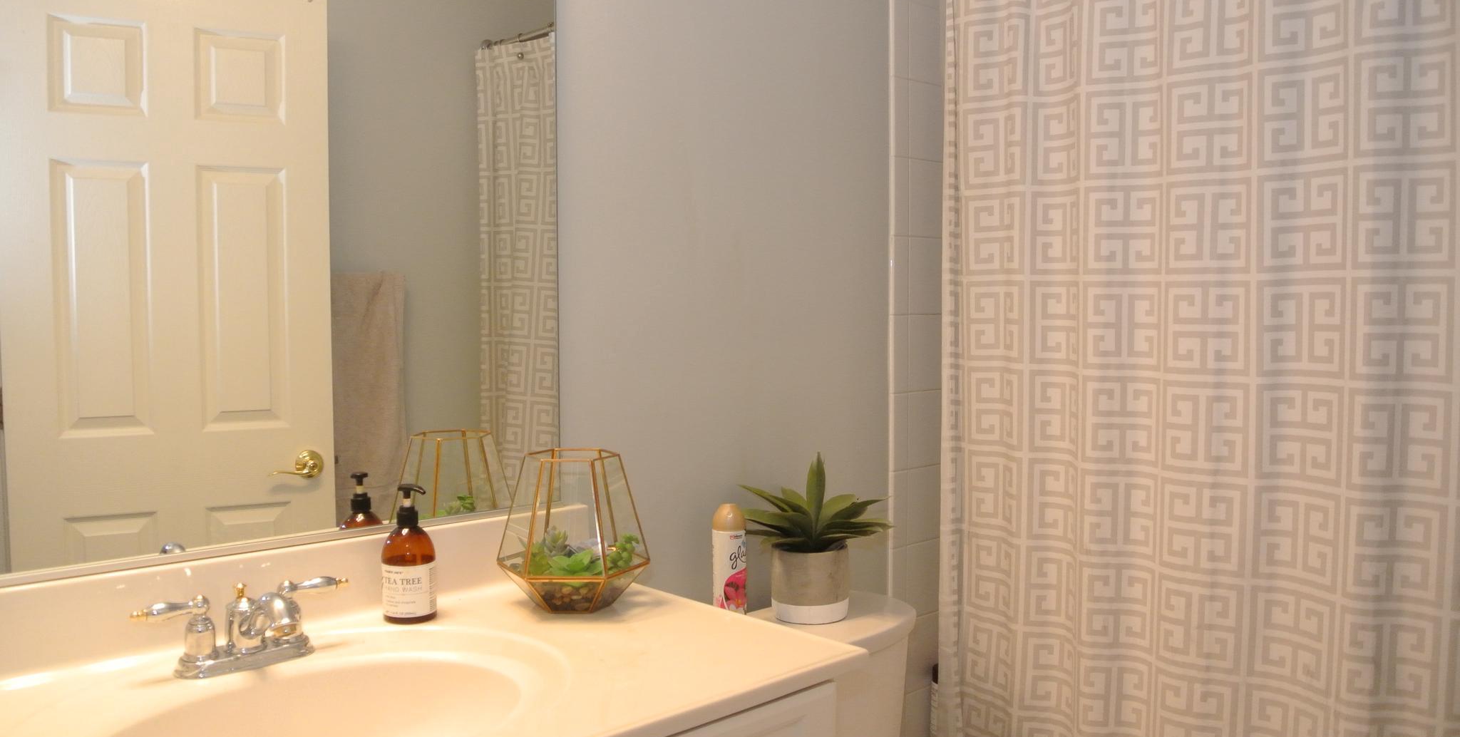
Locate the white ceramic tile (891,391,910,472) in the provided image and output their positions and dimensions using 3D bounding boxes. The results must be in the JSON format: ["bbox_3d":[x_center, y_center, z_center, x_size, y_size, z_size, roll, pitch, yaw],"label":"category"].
[{"bbox_3d":[0.328,0.126,2.150,0.057,0.152,0.010,-3,4,-42],"label":"white ceramic tile"}]

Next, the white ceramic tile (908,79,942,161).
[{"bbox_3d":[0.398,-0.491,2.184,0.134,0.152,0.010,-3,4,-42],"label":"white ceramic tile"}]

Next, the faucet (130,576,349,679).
[{"bbox_3d":[-0.505,0.282,1.183,0.232,0.092,0.147,-2,4,-43],"label":"faucet"}]

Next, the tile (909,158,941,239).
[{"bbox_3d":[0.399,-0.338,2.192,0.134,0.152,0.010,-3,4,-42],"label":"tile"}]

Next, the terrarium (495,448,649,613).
[{"bbox_3d":[-0.208,0.215,1.457,0.203,0.201,0.178,0,3,-1],"label":"terrarium"}]

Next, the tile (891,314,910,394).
[{"bbox_3d":[0.336,-0.030,2.183,0.060,0.153,0.010,-2,4,-43],"label":"tile"}]

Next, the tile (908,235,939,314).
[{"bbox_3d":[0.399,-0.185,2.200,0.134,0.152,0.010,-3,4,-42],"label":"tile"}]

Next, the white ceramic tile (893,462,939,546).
[{"bbox_3d":[0.376,0.279,2.234,0.150,0.153,0.010,-2,4,-43],"label":"white ceramic tile"}]

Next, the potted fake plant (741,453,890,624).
[{"bbox_3d":[0.143,0.276,1.820,0.258,0.275,0.245,0,3,0],"label":"potted fake plant"}]

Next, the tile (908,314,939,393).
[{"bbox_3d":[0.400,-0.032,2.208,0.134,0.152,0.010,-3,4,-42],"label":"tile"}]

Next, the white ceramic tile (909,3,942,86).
[{"bbox_3d":[0.408,-0.659,2.224,0.150,0.153,0.010,-2,4,-43],"label":"white ceramic tile"}]

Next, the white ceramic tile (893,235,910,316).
[{"bbox_3d":[0.335,-0.185,2.175,0.060,0.153,0.010,-2,4,-43],"label":"white ceramic tile"}]

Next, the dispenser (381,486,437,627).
[{"bbox_3d":[-0.409,0.232,1.398,0.067,0.172,0.067,0,3,0],"label":"dispenser"}]

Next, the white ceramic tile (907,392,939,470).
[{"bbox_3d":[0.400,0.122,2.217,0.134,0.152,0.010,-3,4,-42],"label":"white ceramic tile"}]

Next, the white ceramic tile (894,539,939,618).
[{"bbox_3d":[0.382,0.431,2.246,0.150,0.153,0.010,-2,4,-43],"label":"white ceramic tile"}]

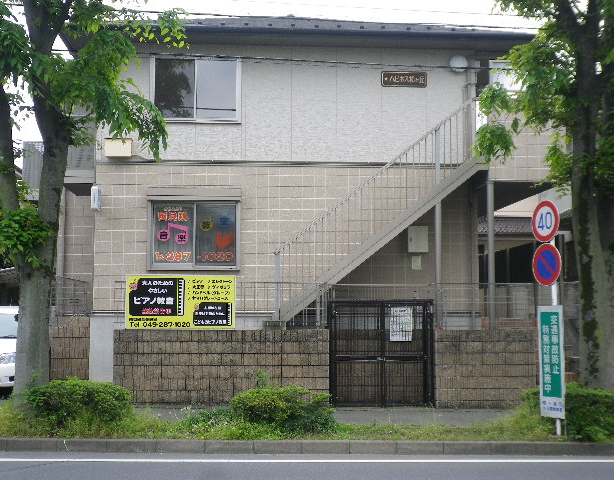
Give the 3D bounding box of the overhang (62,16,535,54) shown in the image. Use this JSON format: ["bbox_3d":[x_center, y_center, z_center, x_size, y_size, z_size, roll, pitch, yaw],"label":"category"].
[{"bbox_3d":[-0.128,-4.002,16.772,8.950,0.450,0.850,0,-5,-2],"label":"overhang"}]

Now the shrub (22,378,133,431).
[{"bbox_3d":[-2.975,2.195,11.477,1.400,0.640,1.000,0,-5,-2],"label":"shrub"}]

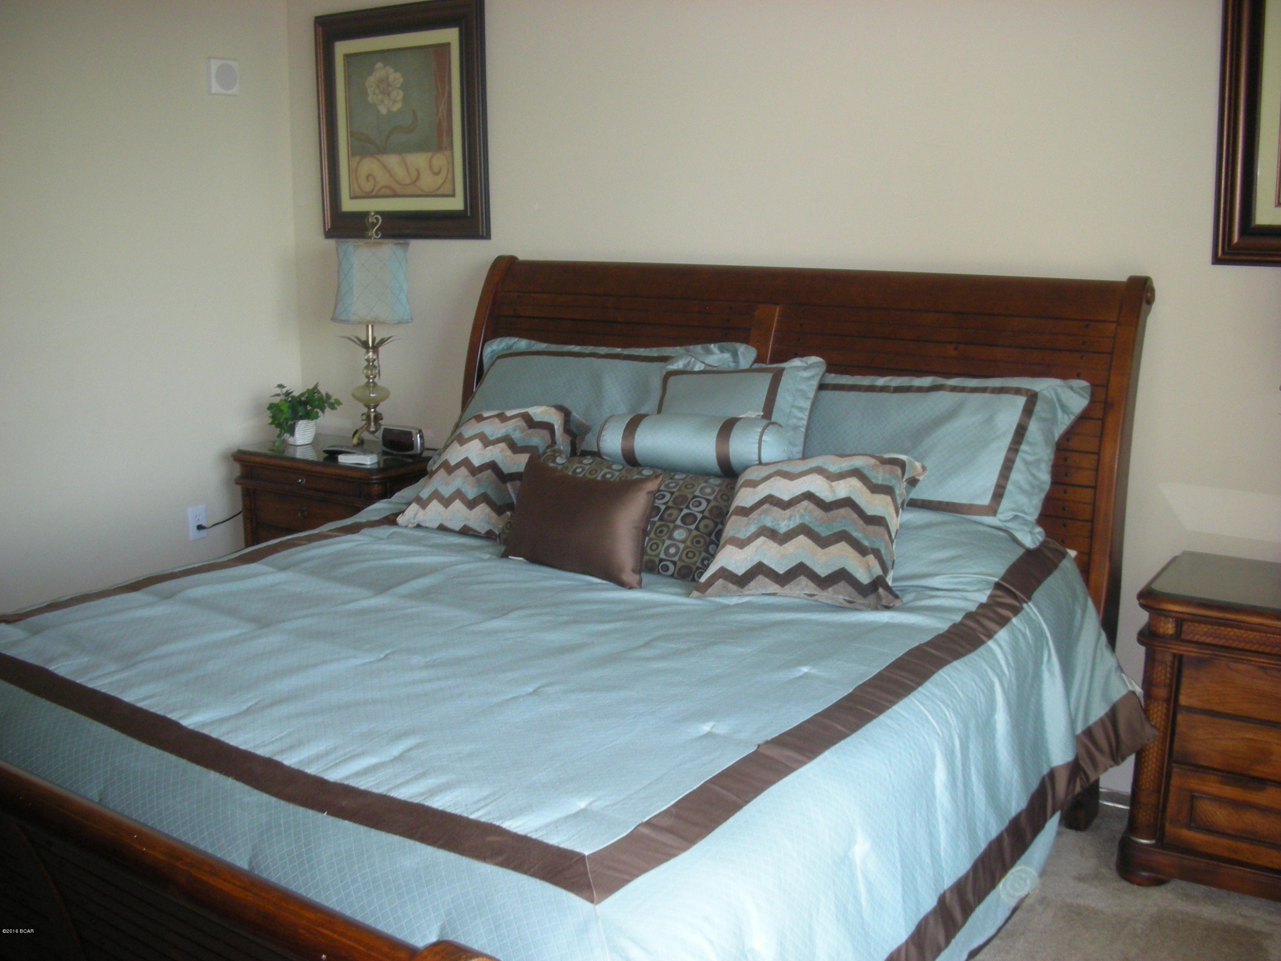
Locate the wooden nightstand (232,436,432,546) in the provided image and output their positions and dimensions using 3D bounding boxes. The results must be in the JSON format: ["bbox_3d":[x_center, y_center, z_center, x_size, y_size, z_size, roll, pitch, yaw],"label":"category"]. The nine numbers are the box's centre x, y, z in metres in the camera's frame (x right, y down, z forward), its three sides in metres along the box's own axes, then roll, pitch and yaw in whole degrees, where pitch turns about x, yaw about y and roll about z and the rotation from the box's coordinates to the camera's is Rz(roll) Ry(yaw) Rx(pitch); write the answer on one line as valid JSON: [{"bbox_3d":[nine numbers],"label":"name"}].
[{"bbox_3d":[-1.004,0.280,4.549,0.680,0.750,0.460,7,14,31],"label":"wooden nightstand"}]

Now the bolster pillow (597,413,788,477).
[{"bbox_3d":[0.122,-0.099,3.128,0.480,0.140,0.140,7,14,31],"label":"bolster pillow"}]

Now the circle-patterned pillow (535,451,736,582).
[{"bbox_3d":[-0.012,0.054,3.115,0.590,0.310,0.140,8,-24,33],"label":"circle-patterned pillow"}]

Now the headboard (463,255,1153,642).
[{"bbox_3d":[0.360,0.080,3.776,2.017,1.392,0.270,7,14,31],"label":"headboard"}]

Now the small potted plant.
[{"bbox_3d":[-1.203,-0.232,4.633,0.230,0.220,0.210,7,14,31],"label":"small potted plant"}]

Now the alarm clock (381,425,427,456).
[{"bbox_3d":[-0.815,-0.147,4.507,0.160,0.105,0.080,7,14,31],"label":"alarm clock"}]

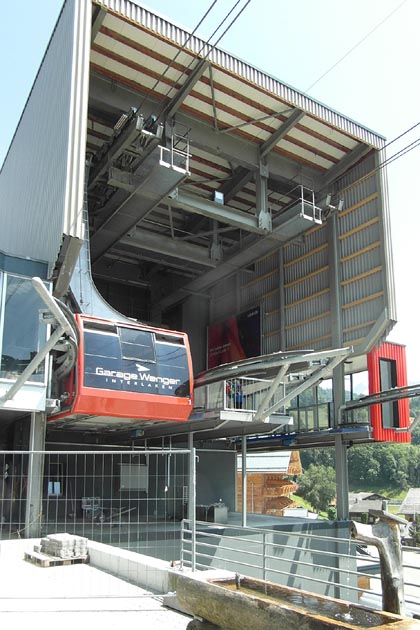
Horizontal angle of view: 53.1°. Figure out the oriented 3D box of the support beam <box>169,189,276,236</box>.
[{"bbox_3d":[0.503,-3.373,14.100,3.846,0.480,0.350,12,-15,-26],"label":"support beam"}]

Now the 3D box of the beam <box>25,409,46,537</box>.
[{"bbox_3d":[-4.557,4.177,11.000,0.310,3.201,0.310,5,-11,-27],"label":"beam"}]

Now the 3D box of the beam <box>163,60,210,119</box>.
[{"bbox_3d":[-0.761,-6.825,12.850,0.300,0.360,2.418,6,-10,-28],"label":"beam"}]

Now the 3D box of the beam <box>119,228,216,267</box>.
[{"bbox_3d":[-1.610,-2.739,17.350,4.147,0.500,0.380,11,-15,-27],"label":"beam"}]

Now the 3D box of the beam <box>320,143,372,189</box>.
[{"bbox_3d":[5.035,-5.528,15.700,0.320,0.380,2.268,5,-17,-23],"label":"beam"}]

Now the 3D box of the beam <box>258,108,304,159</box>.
[{"bbox_3d":[2.373,-6.103,14.250,0.300,0.360,2.294,5,-11,-21],"label":"beam"}]

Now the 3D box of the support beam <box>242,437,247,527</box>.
[{"bbox_3d":[1.150,5.567,14.000,0.120,2.989,0.120,5,-11,-27],"label":"support beam"}]

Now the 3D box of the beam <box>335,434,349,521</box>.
[{"bbox_3d":[5.029,6.171,16.000,0.340,3.341,0.340,5,-11,-27],"label":"beam"}]

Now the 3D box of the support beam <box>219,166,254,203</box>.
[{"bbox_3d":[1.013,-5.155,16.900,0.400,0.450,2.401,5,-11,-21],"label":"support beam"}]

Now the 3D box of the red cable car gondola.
[{"bbox_3d":[-3.003,1.954,13.159,3.200,2.550,4.100,9,-16,-27],"label":"red cable car gondola"}]

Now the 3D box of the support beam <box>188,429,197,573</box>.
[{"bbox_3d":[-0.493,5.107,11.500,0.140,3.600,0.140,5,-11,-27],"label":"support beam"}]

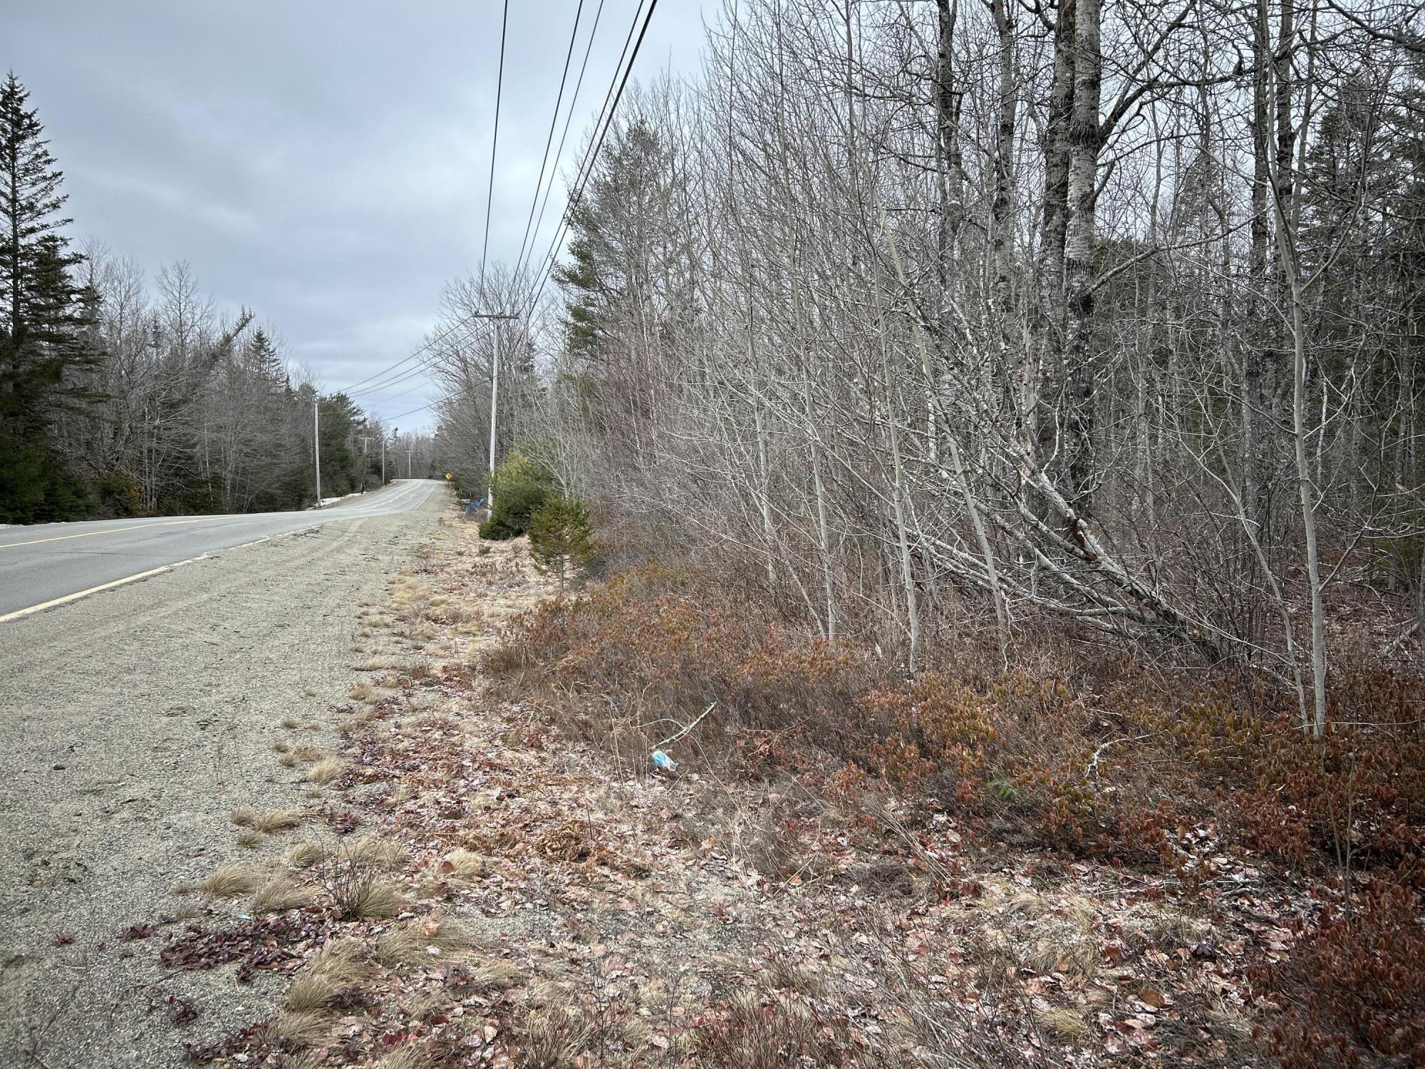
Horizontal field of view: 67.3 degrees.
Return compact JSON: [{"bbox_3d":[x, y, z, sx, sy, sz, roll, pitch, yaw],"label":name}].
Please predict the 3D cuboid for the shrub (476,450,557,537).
[{"bbox_3d":[-5.875,-1.182,32.000,2.220,2.620,2.150,0,2,0],"label":"shrub"}]

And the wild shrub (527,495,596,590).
[{"bbox_3d":[-2.320,0.119,16.400,1.060,1.430,1.020,0,2,0],"label":"wild shrub"}]

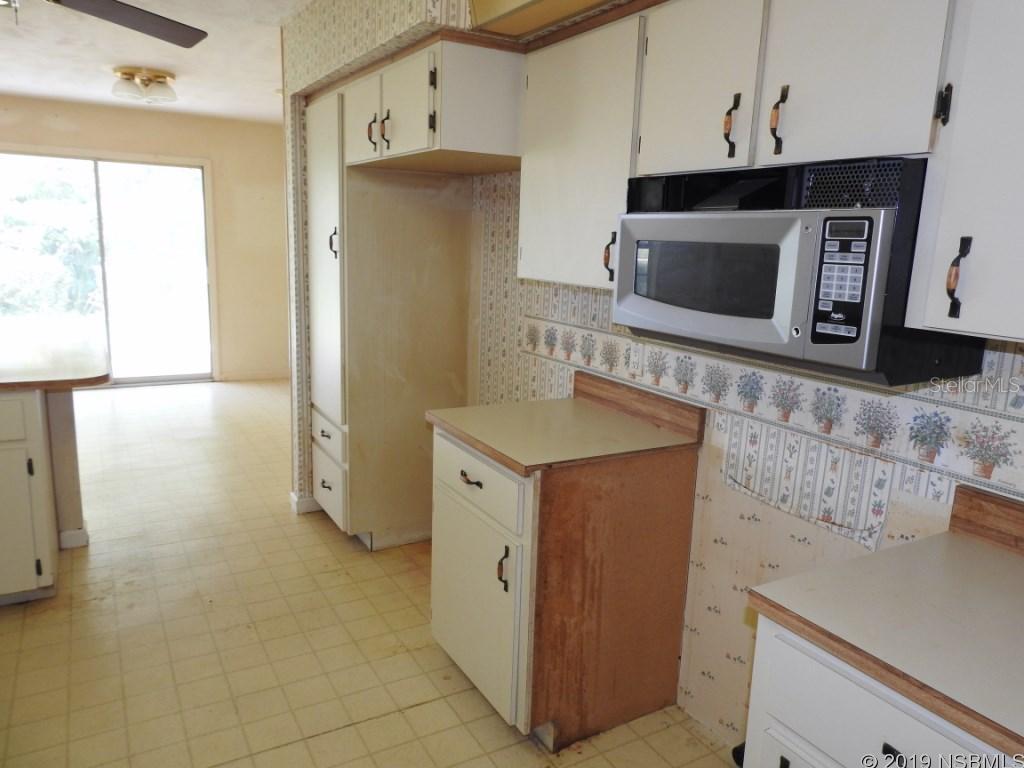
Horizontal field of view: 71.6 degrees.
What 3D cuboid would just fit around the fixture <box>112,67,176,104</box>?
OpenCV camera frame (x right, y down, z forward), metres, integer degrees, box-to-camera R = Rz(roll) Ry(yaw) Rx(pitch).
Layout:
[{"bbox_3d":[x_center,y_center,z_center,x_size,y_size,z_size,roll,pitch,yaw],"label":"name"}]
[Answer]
[{"bbox_3d":[-2.416,-1.961,4.677,0.367,0.159,0.367,-5,13,-31],"label":"fixture"}]

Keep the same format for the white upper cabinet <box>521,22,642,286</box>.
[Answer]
[{"bbox_3d":[0.321,-0.684,2.258,0.321,0.734,0.638,-4,13,-30],"label":"white upper cabinet"}]

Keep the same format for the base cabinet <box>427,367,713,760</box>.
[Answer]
[{"bbox_3d":[0.135,0.534,2.377,0.645,1.013,0.642,-5,13,-31],"label":"base cabinet"}]

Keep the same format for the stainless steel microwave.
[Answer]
[{"bbox_3d":[0.637,-0.274,1.660,0.420,0.407,0.733,-5,13,-31],"label":"stainless steel microwave"}]

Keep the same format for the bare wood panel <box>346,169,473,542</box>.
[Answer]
[{"bbox_3d":[-0.482,-0.086,3.340,0.613,1.745,0.023,-5,13,-31],"label":"bare wood panel"}]

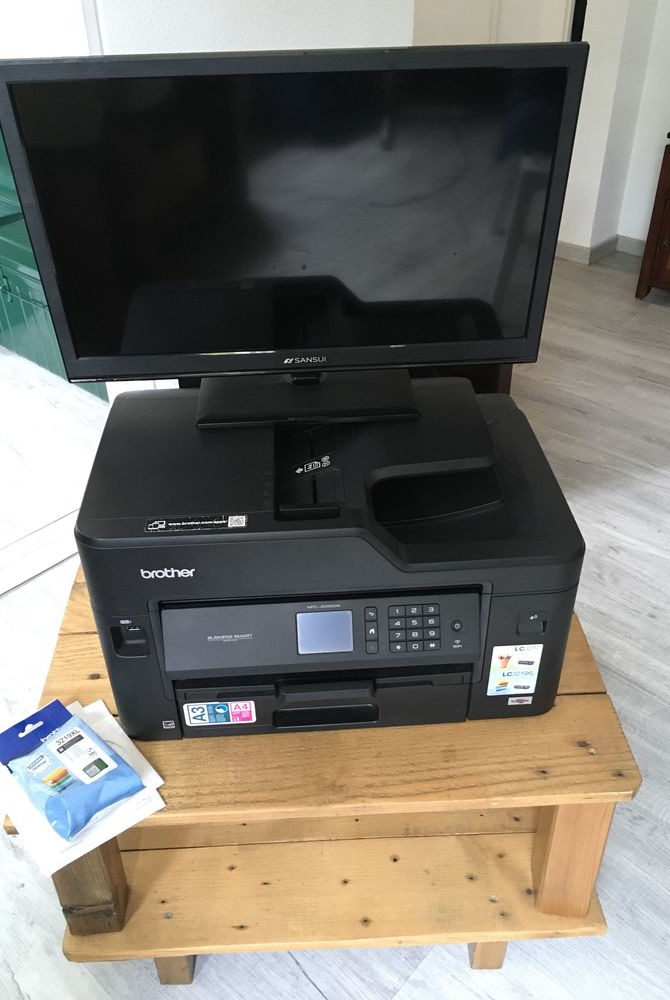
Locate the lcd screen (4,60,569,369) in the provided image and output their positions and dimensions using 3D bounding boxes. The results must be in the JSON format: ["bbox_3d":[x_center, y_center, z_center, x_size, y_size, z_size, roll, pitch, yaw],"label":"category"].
[{"bbox_3d":[-0.037,-0.299,0.908,0.559,0.346,0.050,-4,42,-3],"label":"lcd screen"}]

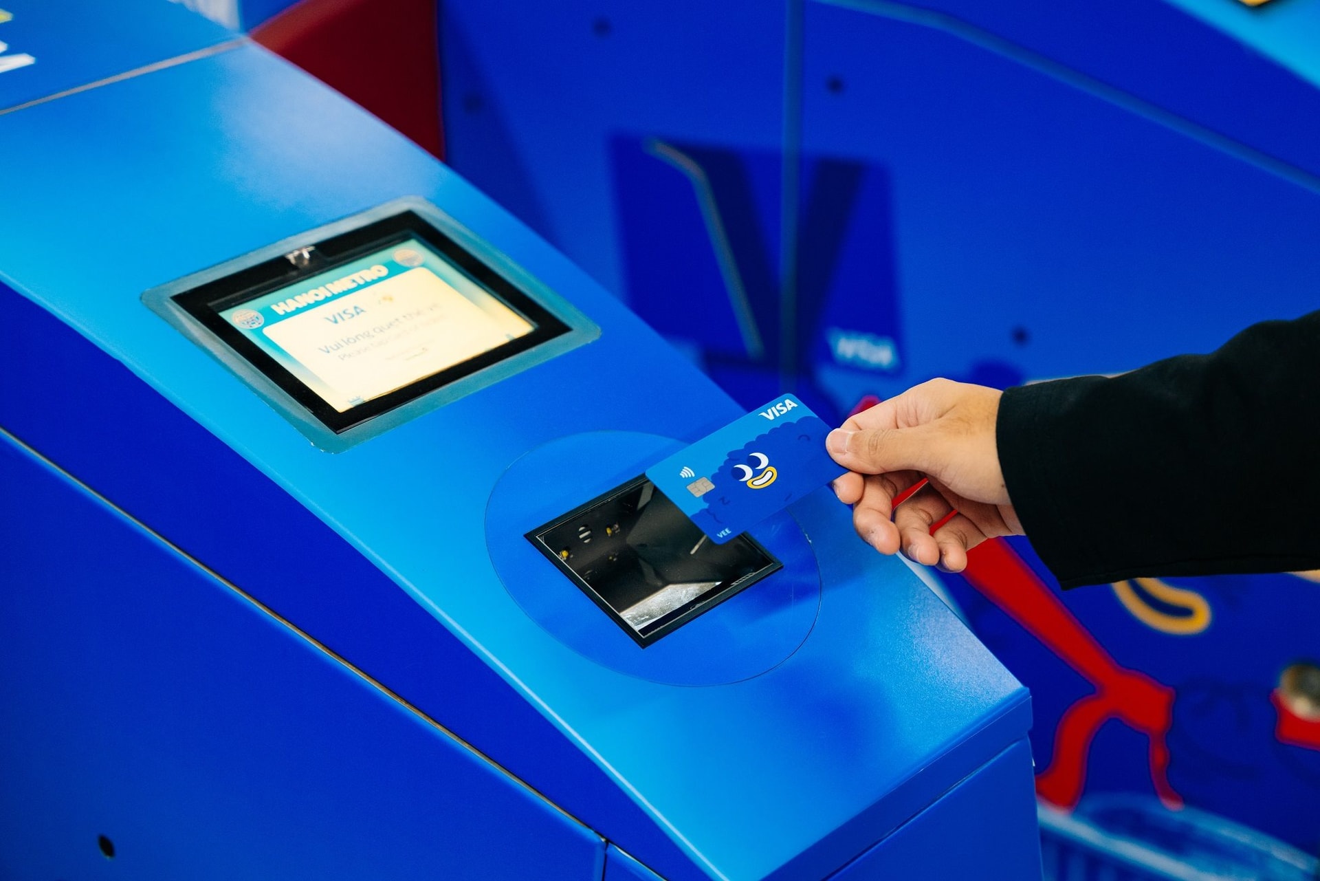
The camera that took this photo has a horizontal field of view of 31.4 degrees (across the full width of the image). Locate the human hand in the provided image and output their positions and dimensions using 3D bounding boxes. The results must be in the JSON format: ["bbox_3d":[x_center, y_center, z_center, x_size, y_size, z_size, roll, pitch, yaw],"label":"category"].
[{"bbox_3d":[0.120,0.015,1.050,0.105,0.080,0.075,-5,25,13],"label":"human hand"}]

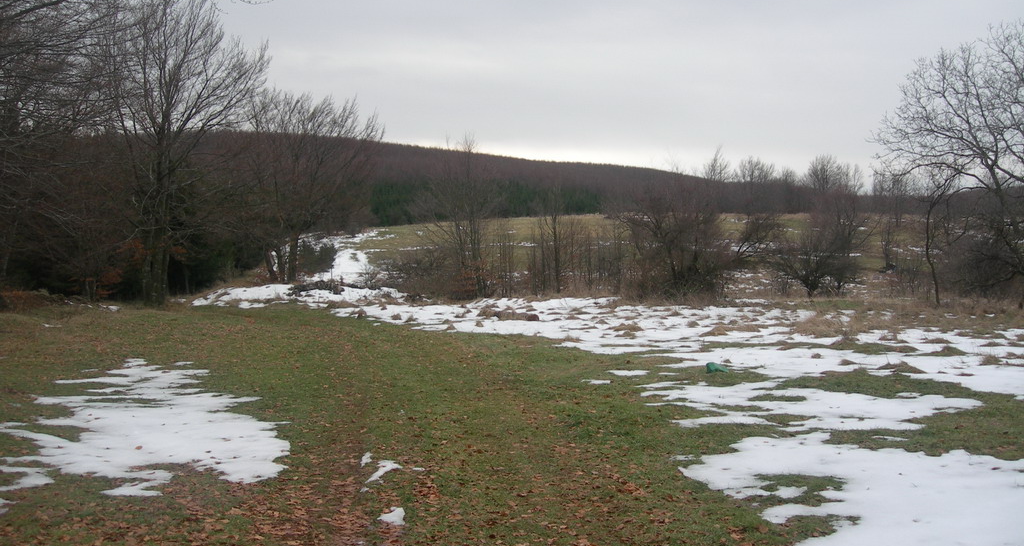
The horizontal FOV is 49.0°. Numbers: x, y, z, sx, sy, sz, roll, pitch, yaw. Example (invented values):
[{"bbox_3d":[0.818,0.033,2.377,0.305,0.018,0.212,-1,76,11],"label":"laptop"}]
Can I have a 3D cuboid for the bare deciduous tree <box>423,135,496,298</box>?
[{"bbox_3d":[-1.868,-2.010,40.000,2.750,5.700,2.700,0,1,0],"label":"bare deciduous tree"}]

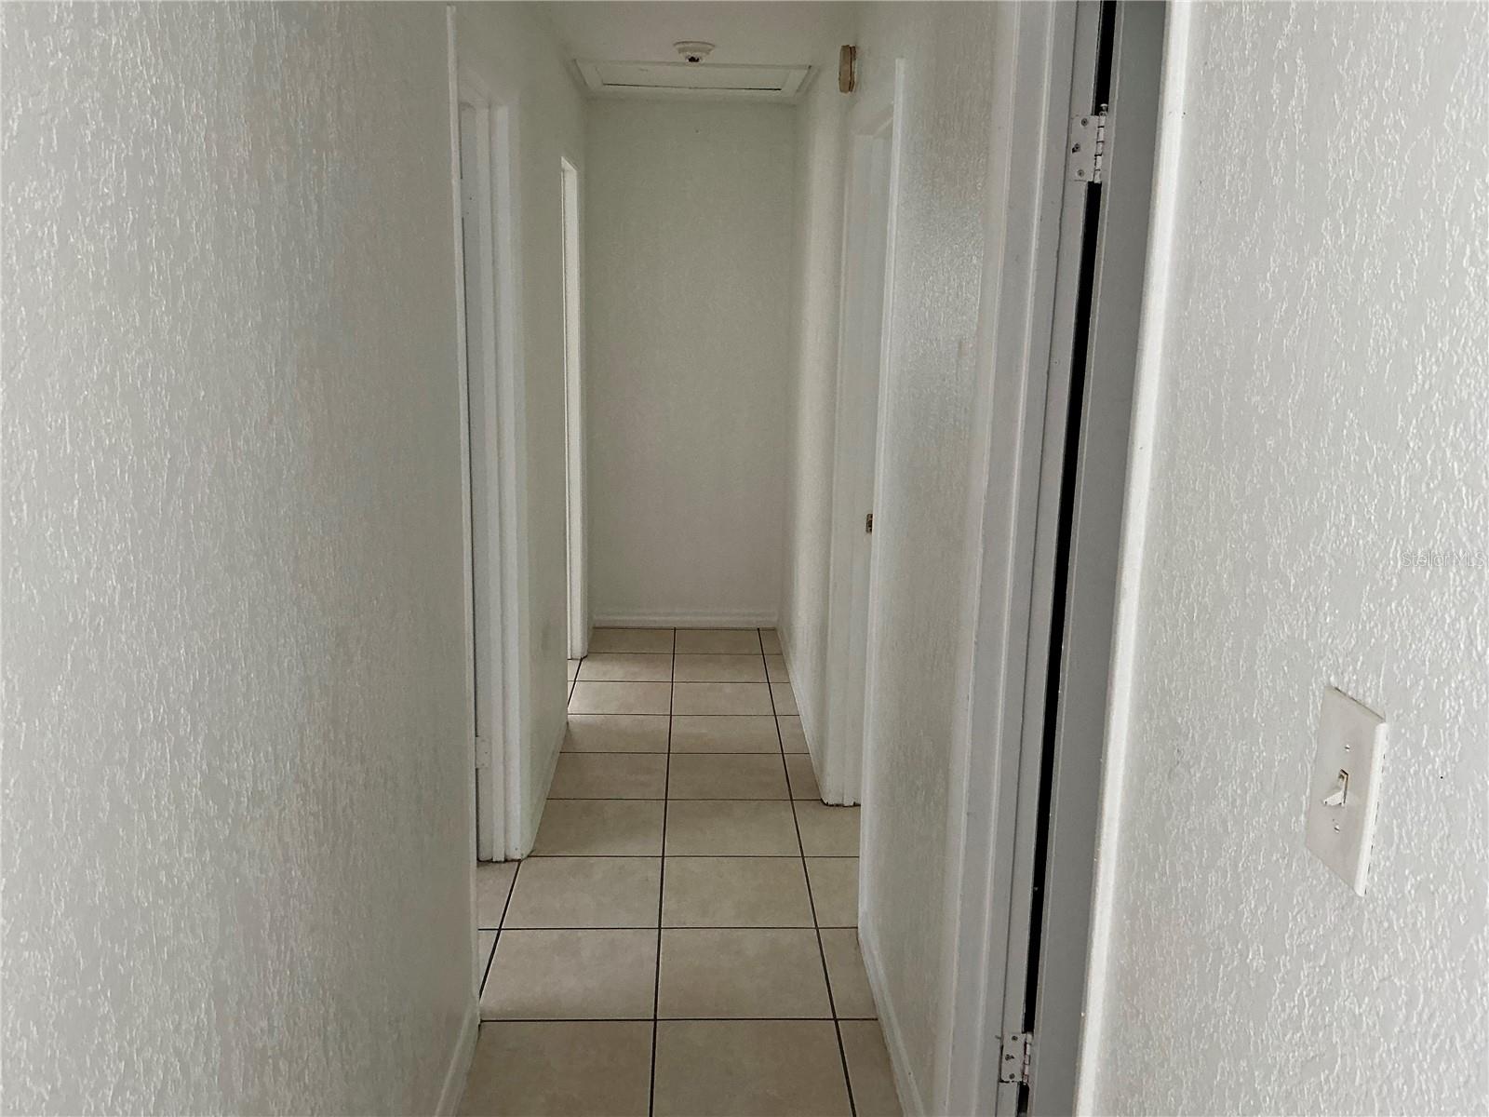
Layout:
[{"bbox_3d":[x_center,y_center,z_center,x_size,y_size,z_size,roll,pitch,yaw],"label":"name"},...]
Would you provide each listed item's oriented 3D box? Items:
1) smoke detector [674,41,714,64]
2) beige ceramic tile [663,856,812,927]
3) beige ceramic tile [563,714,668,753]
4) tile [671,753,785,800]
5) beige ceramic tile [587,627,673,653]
[{"bbox_3d":[-0.173,-1.738,4.151,0.142,0.060,0.142,1,12,-3],"label":"smoke detector"},{"bbox_3d":[-0.022,0.916,3.308,0.400,0.010,0.400,1,12,-3],"label":"beige ceramic tile"},{"bbox_3d":[-0.471,0.653,4.465,0.385,0.011,0.401,1,12,-3],"label":"beige ceramic tile"},{"bbox_3d":[-0.056,0.742,4.087,0.401,0.011,0.401,1,12,-3],"label":"tile"},{"bbox_3d":[-0.529,0.397,5.671,0.400,0.010,0.400,1,12,-3],"label":"beige ceramic tile"}]

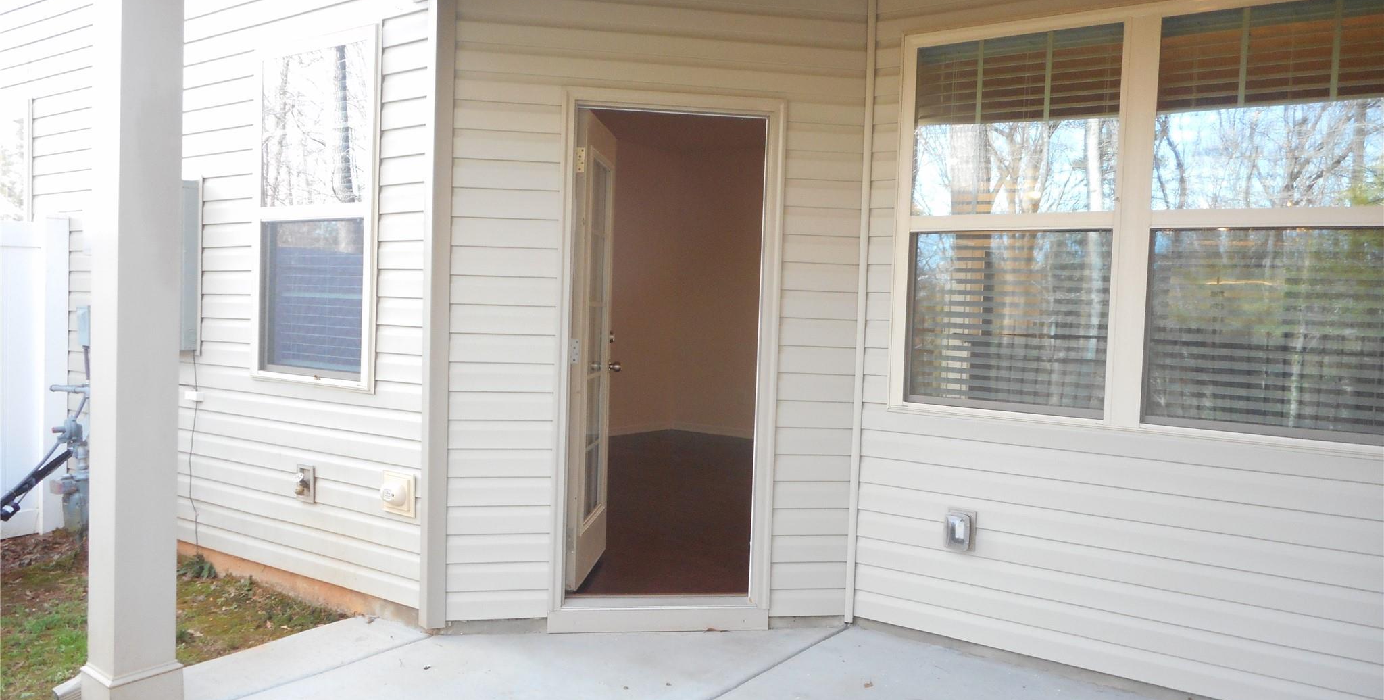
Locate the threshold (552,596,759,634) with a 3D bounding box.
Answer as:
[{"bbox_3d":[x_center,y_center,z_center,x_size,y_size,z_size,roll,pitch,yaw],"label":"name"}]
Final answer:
[{"bbox_3d":[-0.139,1.105,4.192,0.905,0.108,0.140,1,3,-9],"label":"threshold"}]

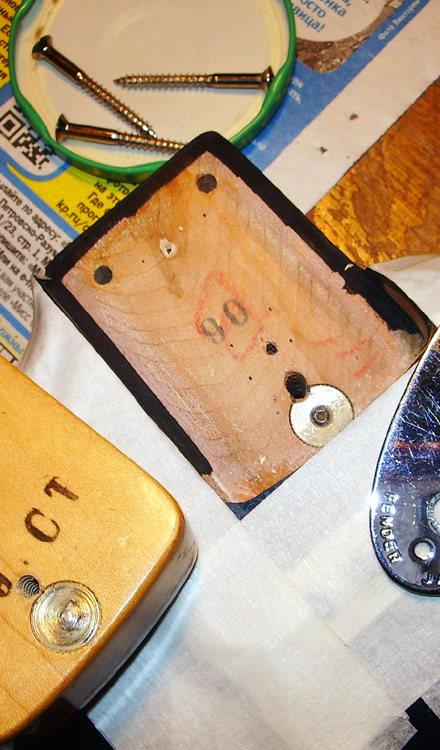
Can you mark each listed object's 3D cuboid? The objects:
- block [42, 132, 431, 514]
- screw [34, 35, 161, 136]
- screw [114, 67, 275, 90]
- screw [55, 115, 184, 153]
[{"bbox_3d":[0.001,-0.016,0.224,0.057,0.016,0.073,-43,77,-4],"label":"block"},{"bbox_3d":[-0.034,-0.079,0.279,0.044,0.009,0.009,40,89,13],"label":"screw"},{"bbox_3d":[-0.007,-0.081,0.276,0.045,0.008,0.008,1,78,8],"label":"screw"},{"bbox_3d":[-0.023,-0.065,0.283,0.046,0.008,0.008,10,80,4],"label":"screw"}]

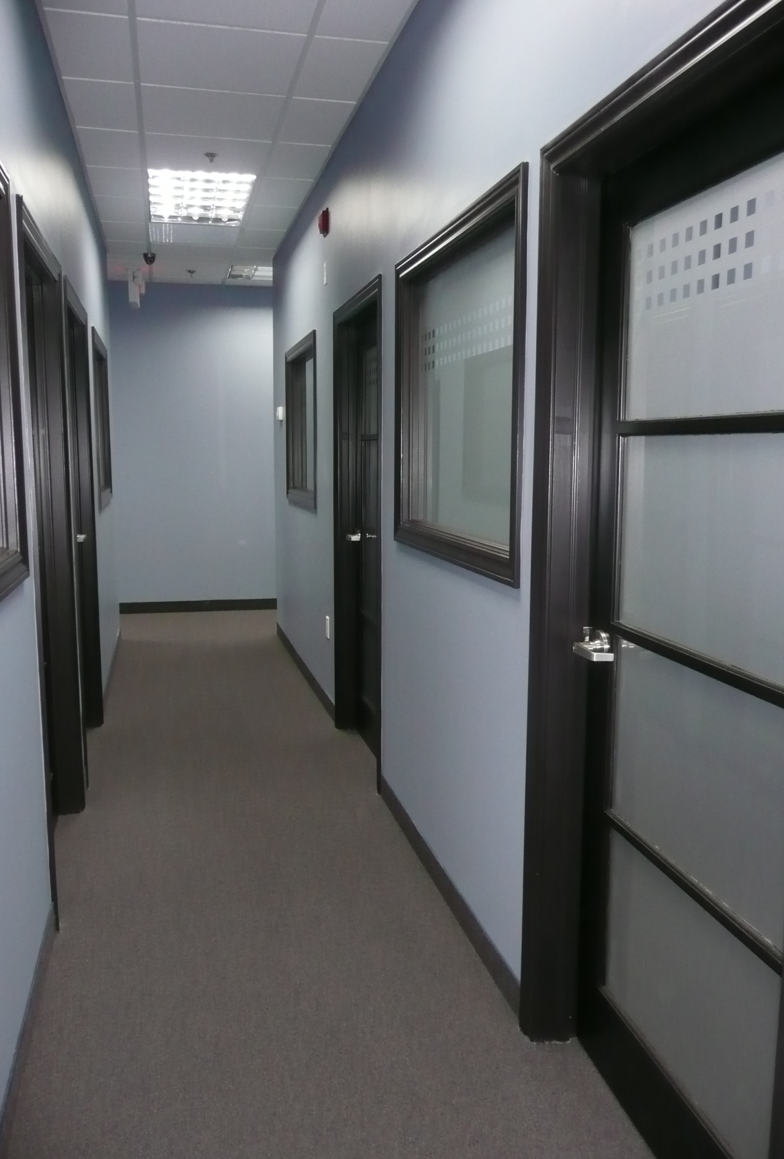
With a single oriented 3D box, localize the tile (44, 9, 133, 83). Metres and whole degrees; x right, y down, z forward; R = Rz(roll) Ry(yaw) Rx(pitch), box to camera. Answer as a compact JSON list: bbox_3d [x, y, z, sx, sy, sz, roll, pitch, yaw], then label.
[{"bbox_3d":[-1.106,-1.968,3.467,0.284,0.020,0.592,-2,8,-13],"label":"tile"}]

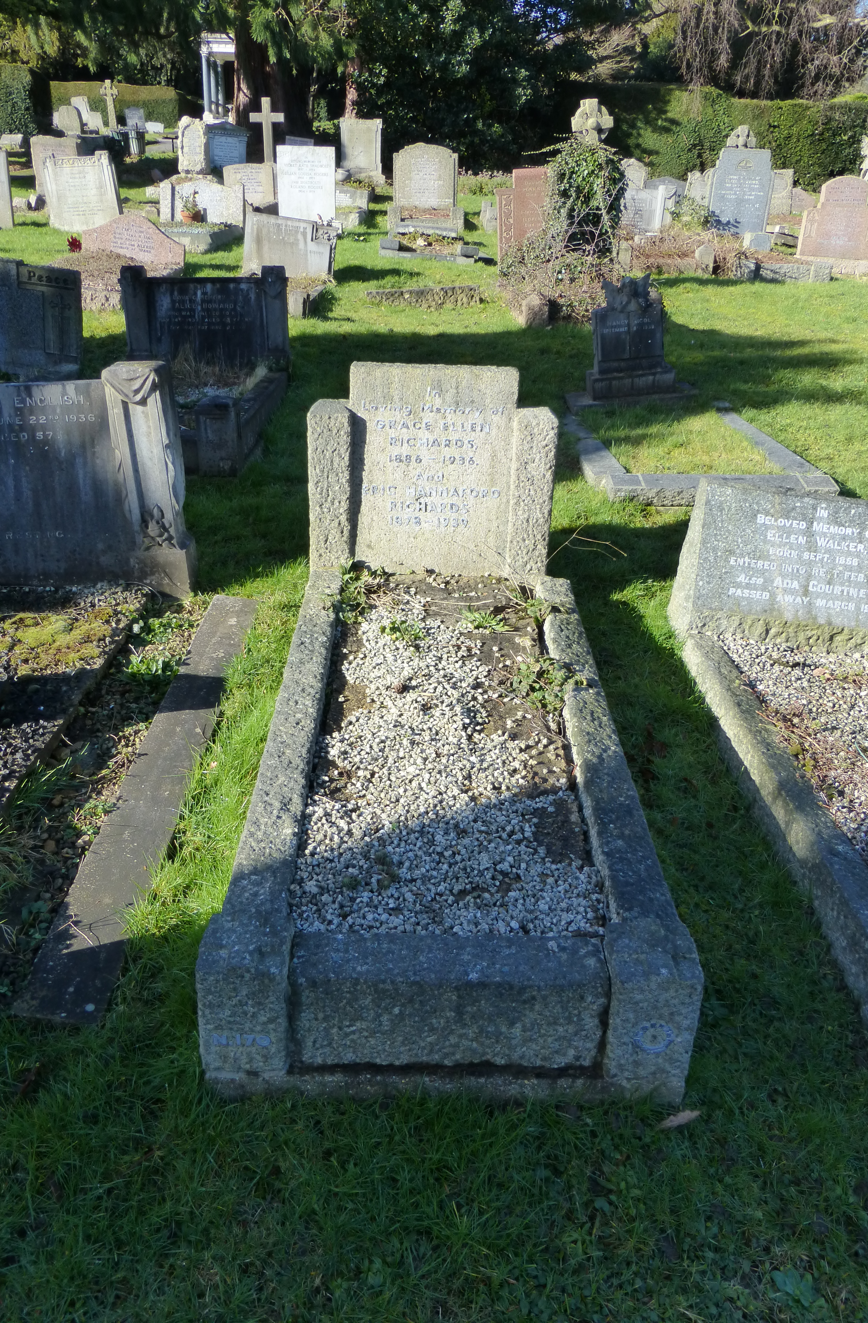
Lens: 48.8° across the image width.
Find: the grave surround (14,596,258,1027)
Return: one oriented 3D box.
[{"bbox_3d":[-0.716,0.274,2.662,0.165,0.110,1.850,1,30,0],"label":"grave surround"}]

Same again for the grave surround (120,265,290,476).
[{"bbox_3d":[-1.375,-1.641,5.098,1.045,0.710,1.740,1,30,0],"label":"grave surround"}]

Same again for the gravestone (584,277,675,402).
[{"bbox_3d":[1.097,-1.816,5.304,0.450,0.635,0.200,-8,30,-3],"label":"gravestone"}]

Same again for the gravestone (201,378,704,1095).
[{"bbox_3d":[0.024,-0.041,2.285,0.864,0.958,1.776,1,30,-1],"label":"gravestone"}]

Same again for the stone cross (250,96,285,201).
[{"bbox_3d":[-2.625,-7.964,14.927,0.530,1.450,0.240,1,30,0],"label":"stone cross"}]

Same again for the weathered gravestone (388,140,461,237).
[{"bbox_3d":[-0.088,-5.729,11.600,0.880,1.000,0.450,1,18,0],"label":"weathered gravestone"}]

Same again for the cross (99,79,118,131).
[{"bbox_3d":[-10.433,-17.804,30.707,0.600,1.600,0.260,1,30,0],"label":"cross"}]

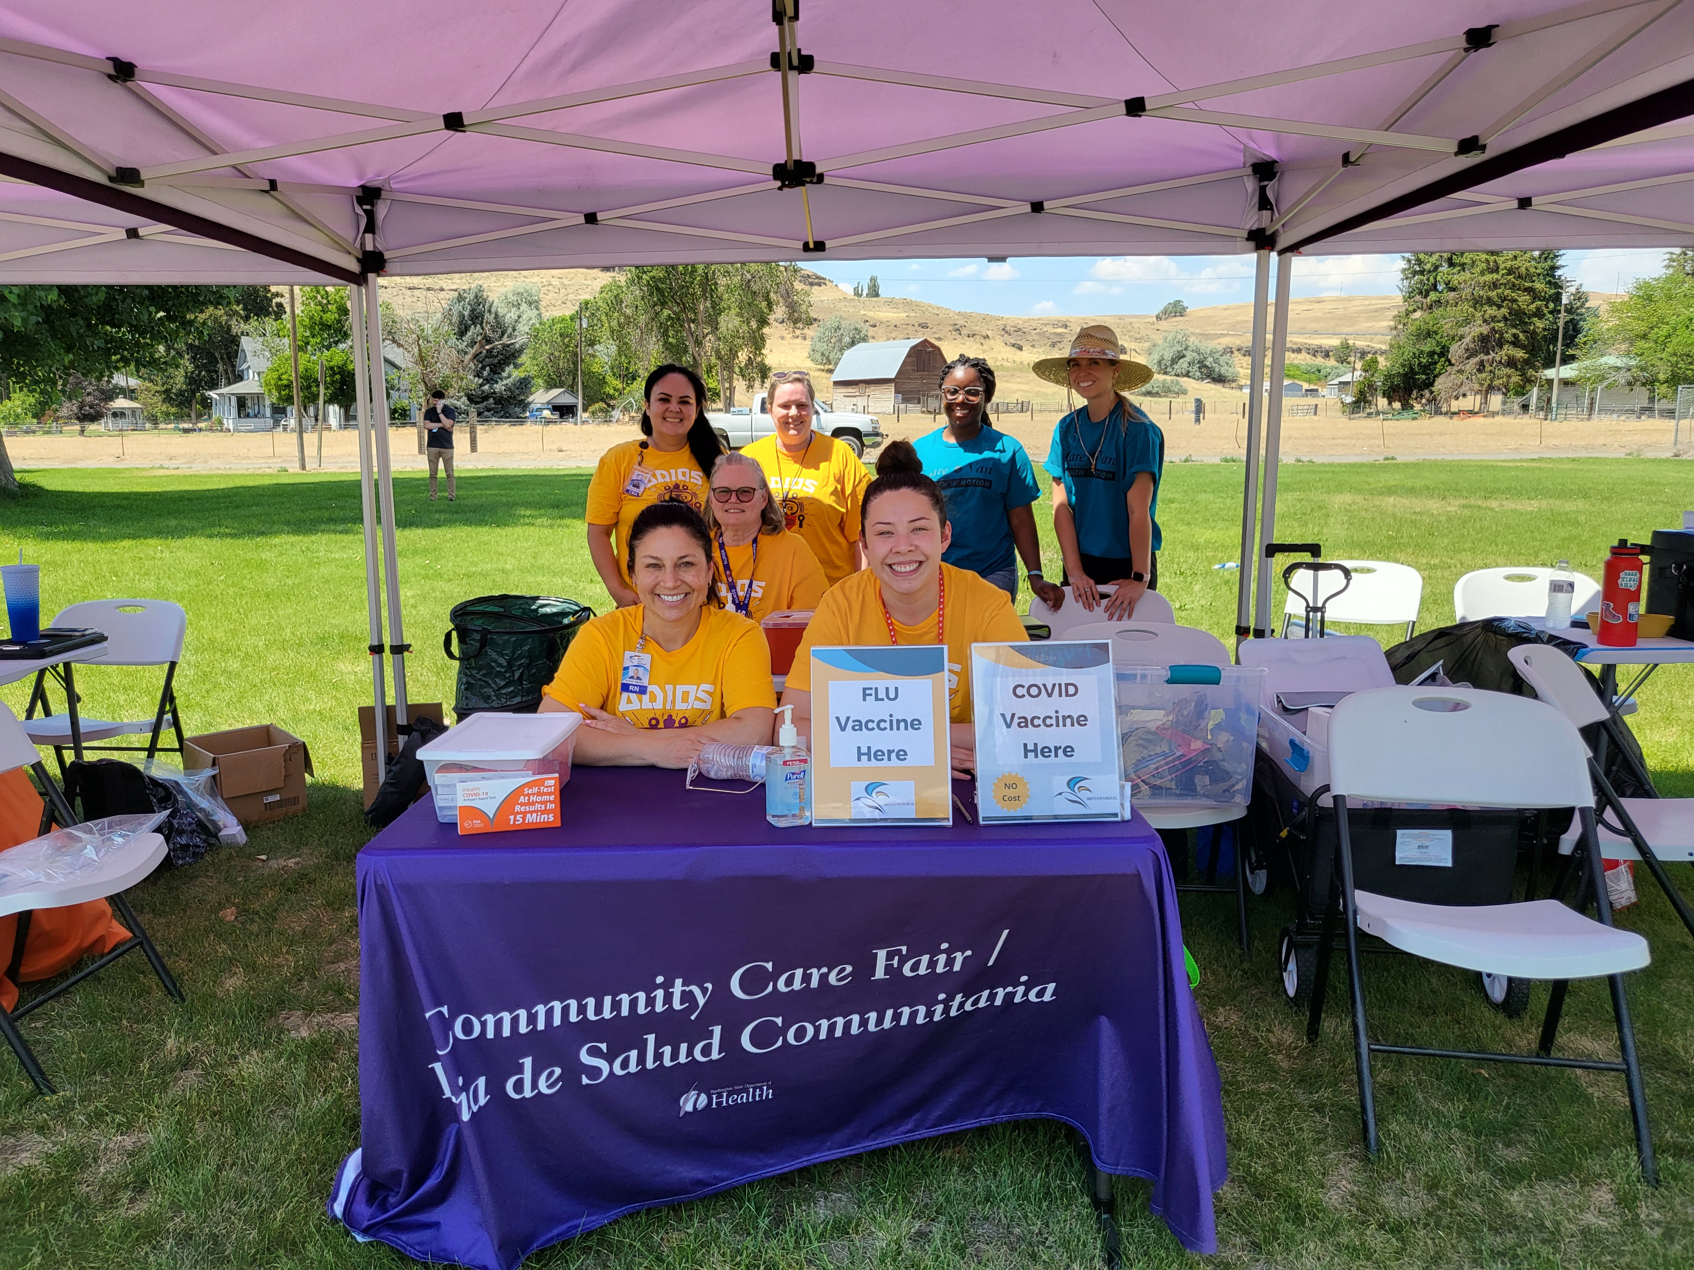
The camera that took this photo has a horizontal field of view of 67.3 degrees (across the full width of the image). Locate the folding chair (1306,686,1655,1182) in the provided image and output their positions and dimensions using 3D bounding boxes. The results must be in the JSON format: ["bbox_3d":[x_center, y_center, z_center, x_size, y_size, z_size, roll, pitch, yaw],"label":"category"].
[{"bbox_3d":[1.220,0.542,2.454,0.485,0.830,0.530,1,10,8],"label":"folding chair"}]

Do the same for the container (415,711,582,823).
[{"bbox_3d":[-0.570,0.219,2.140,0.205,0.122,0.315,0,9,0],"label":"container"}]

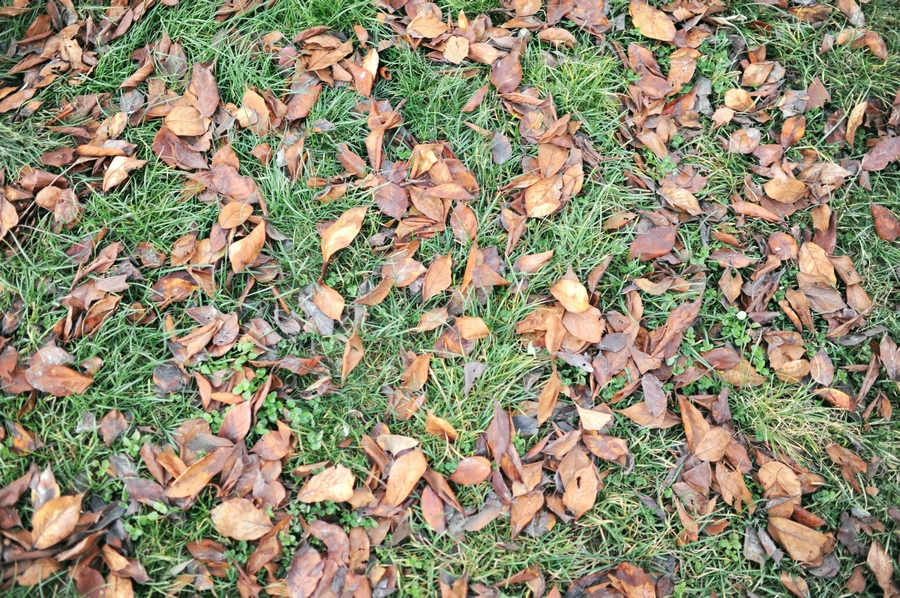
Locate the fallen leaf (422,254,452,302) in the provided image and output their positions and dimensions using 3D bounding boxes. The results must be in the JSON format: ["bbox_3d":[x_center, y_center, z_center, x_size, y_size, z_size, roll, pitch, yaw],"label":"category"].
[{"bbox_3d":[-0.021,-0.035,1.466,0.043,0.020,0.098,24,67,11],"label":"fallen leaf"}]

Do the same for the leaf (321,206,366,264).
[{"bbox_3d":[-0.184,-0.115,1.500,0.044,0.028,0.129,27,66,13],"label":"leaf"}]

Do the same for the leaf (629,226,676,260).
[{"bbox_3d":[0.347,-0.096,1.491,0.110,0.020,0.049,-33,67,-15],"label":"leaf"}]

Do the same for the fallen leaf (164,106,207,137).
[{"bbox_3d":[-0.485,-0.328,1.609,0.081,0.018,0.066,2,63,1],"label":"fallen leaf"}]

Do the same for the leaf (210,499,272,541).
[{"bbox_3d":[-0.304,0.323,1.278,0.094,0.018,0.058,11,64,6],"label":"leaf"}]

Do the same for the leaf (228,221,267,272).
[{"bbox_3d":[-0.342,-0.090,1.492,0.047,0.025,0.110,19,66,9],"label":"leaf"}]

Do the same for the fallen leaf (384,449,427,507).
[{"bbox_3d":[-0.065,0.270,1.324,0.044,0.020,0.098,21,67,10],"label":"fallen leaf"}]

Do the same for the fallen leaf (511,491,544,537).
[{"bbox_3d":[0.107,0.311,1.284,0.040,0.020,0.085,31,67,15],"label":"fallen leaf"}]

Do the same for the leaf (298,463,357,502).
[{"bbox_3d":[-0.185,0.284,1.298,0.086,0.020,0.061,-24,66,-12],"label":"leaf"}]

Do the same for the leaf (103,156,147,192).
[{"bbox_3d":[-0.592,-0.229,1.559,0.052,0.022,0.092,38,69,17],"label":"leaf"}]

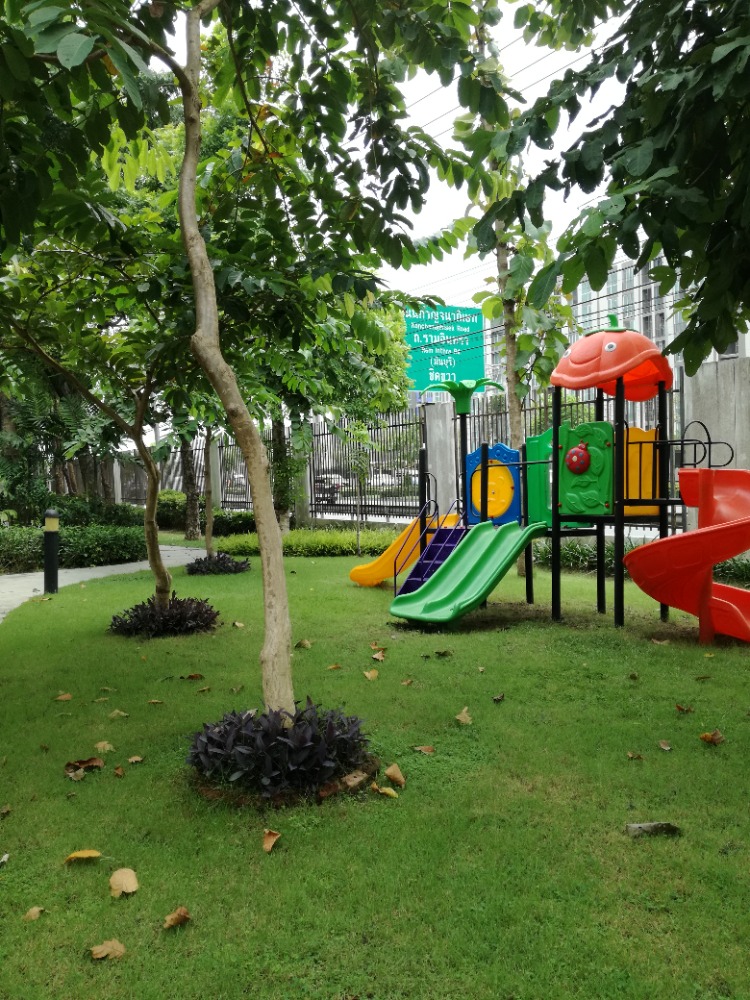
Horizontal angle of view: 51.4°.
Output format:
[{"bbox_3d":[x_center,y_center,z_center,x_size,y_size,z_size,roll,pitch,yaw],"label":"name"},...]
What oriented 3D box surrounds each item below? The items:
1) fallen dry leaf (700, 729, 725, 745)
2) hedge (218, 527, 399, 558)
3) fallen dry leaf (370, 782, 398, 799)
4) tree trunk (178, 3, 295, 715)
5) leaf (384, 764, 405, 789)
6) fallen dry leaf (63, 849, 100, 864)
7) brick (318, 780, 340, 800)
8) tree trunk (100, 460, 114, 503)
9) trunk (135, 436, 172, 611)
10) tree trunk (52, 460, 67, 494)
[{"bbox_3d":[1.904,1.334,4.400,0.135,0.050,0.110,0,0,0],"label":"fallen dry leaf"},{"bbox_3d":[-1.466,1.021,18.300,4.600,0.500,1.500,0,0,0],"label":"hedge"},{"bbox_3d":[0.044,1.352,3.630,0.130,0.035,0.100,0,0,0],"label":"fallen dry leaf"},{"bbox_3d":[-0.710,-0.649,4.000,0.600,3.800,0.420,0,0,0],"label":"tree trunk"},{"bbox_3d":[0.099,1.332,3.770,0.115,0.060,0.130,0,0,0],"label":"leaf"},{"bbox_3d":[-1.042,1.270,2.778,0.125,0.030,0.050,0,1,0],"label":"fallen dry leaf"},{"bbox_3d":[-0.205,1.308,3.515,0.110,0.050,0.060,-4,3,-37],"label":"brick"},{"bbox_3d":[-9.260,-0.225,27.000,0.440,2.500,0.380,0,0,0],"label":"tree trunk"},{"bbox_3d":[-2.215,0.315,7.915,0.360,1.800,0.260,0,1,0],"label":"trunk"},{"bbox_3d":[-10.921,-0.294,27.000,0.420,2.500,0.380,0,0,0],"label":"tree trunk"}]

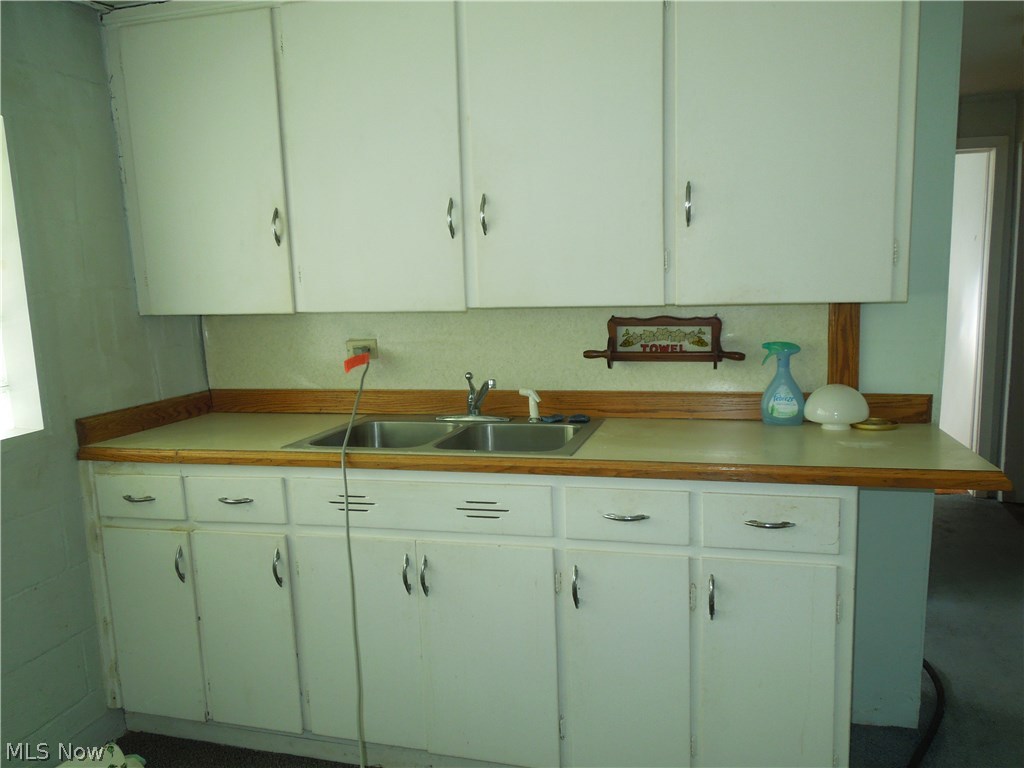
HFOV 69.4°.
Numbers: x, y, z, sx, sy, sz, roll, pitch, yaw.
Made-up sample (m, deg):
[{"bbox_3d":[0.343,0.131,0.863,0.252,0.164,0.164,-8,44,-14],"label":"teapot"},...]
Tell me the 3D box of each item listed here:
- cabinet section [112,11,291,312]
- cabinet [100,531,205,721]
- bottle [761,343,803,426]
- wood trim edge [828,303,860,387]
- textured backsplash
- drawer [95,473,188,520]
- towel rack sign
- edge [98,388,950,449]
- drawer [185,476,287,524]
[{"bbox_3d":[-0.909,-0.676,2.424,0.545,0.886,0.322,0,8,14],"label":"cabinet section"},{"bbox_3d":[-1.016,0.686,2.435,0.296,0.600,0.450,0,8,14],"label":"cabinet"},{"bbox_3d":[0.814,-0.003,2.229,0.126,0.252,0.075,0,8,14],"label":"bottle"},{"bbox_3d":[0.997,-0.113,2.224,0.086,0.280,0.022,0,8,14],"label":"wood trim edge"},{"bbox_3d":[-0.093,-0.115,2.496,2.161,0.283,0.020,0,8,14],"label":"textured backsplash"},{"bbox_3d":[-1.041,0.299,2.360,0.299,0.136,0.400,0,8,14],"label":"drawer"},{"bbox_3d":[0.474,-0.131,2.327,0.493,0.169,0.070,0,8,14],"label":"towel rack sign"},{"bbox_3d":[-0.022,0.111,2.197,2.456,0.089,0.623,0,8,14],"label":"edge"},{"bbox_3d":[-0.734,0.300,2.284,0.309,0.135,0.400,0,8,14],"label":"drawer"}]

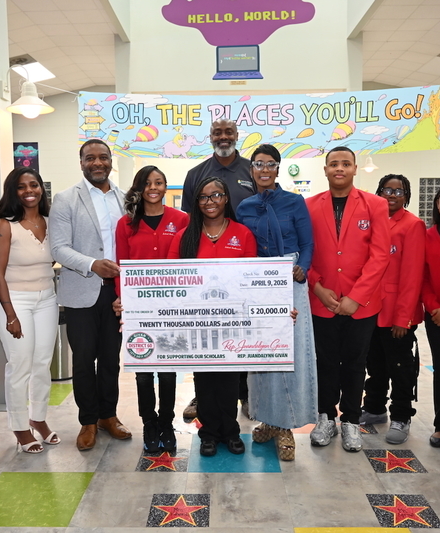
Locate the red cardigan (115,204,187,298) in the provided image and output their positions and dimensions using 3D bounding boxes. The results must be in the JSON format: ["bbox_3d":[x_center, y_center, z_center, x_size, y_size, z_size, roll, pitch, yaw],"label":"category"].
[{"bbox_3d":[-0.388,-0.051,3.085,0.450,0.600,0.280,-1,6,-5],"label":"red cardigan"}]

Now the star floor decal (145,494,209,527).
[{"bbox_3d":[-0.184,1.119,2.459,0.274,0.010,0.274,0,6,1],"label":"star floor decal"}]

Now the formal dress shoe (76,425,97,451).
[{"bbox_3d":[-0.757,0.934,3.045,0.105,0.110,0.295,-1,5,-7],"label":"formal dress shoe"}]

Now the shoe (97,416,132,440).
[{"bbox_3d":[-0.624,0.924,3.146,0.295,0.110,0.105,5,7,41],"label":"shoe"}]

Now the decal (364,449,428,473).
[{"bbox_3d":[0.962,1.067,2.938,0.273,0.010,0.276,0,6,1],"label":"decal"}]

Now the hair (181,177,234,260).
[{"bbox_3d":[-0.075,-0.256,2.969,0.300,0.480,0.260,0,5,0],"label":"hair"}]

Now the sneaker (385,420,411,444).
[{"bbox_3d":[1.042,0.924,3.088,0.105,0.110,0.280,2,6,26],"label":"sneaker"}]

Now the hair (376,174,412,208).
[{"bbox_3d":[1.061,-0.448,3.250,0.215,0.215,0.220,1,6,17],"label":"hair"}]

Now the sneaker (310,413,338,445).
[{"bbox_3d":[0.611,0.916,3.079,0.110,0.130,0.295,3,6,27],"label":"sneaker"}]

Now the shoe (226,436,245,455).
[{"bbox_3d":[0.074,1.006,3.137,0.095,0.100,0.250,-1,6,-12],"label":"shoe"}]

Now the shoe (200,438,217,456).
[{"bbox_3d":[-0.051,1.009,3.119,0.094,0.100,0.250,0,6,6],"label":"shoe"}]

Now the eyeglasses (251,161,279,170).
[{"bbox_3d":[0.236,-0.536,2.830,0.143,0.052,0.130,0,5,5],"label":"eyeglasses"}]

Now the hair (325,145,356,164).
[{"bbox_3d":[0.670,-0.598,2.951,0.165,0.135,0.185,1,5,8],"label":"hair"}]

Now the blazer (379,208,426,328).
[{"bbox_3d":[1.040,0.009,3.195,0.430,0.700,0.300,3,6,32],"label":"blazer"}]

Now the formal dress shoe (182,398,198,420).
[{"bbox_3d":[-0.127,0.927,3.556,0.115,0.125,0.300,1,6,15],"label":"formal dress shoe"}]

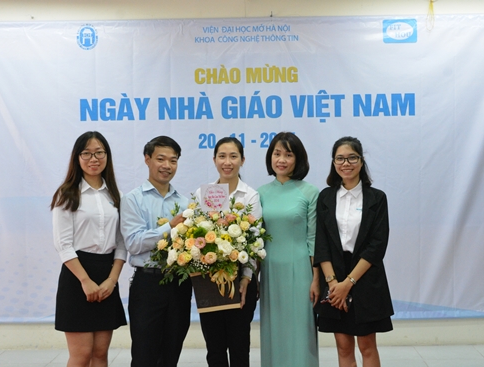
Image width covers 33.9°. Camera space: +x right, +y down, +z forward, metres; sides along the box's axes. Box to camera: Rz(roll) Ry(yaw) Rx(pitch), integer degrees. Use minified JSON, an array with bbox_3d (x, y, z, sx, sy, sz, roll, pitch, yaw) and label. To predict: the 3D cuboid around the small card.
[{"bbox_3d":[-0.131,0.076,3.870,0.138,0.142,0.010,-3,-3,0],"label":"small card"}]

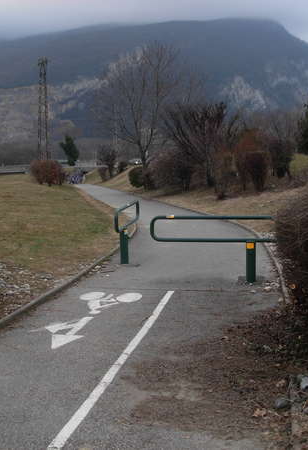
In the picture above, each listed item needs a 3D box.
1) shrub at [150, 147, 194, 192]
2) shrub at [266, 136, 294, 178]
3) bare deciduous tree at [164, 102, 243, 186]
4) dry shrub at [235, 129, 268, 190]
[{"bbox_3d":[1.095,-3.286,39.000,2.600,2.650,2.500,0,5,0],"label":"shrub"},{"bbox_3d":[6.818,-3.638,35.500,1.500,2.200,1.500,0,5,0],"label":"shrub"},{"bbox_3d":[2.776,-4.705,38.500,4.400,4.700,4.000,0,5,0],"label":"bare deciduous tree"},{"bbox_3d":[4.737,-3.182,32.000,1.600,2.900,1.600,0,5,0],"label":"dry shrub"}]

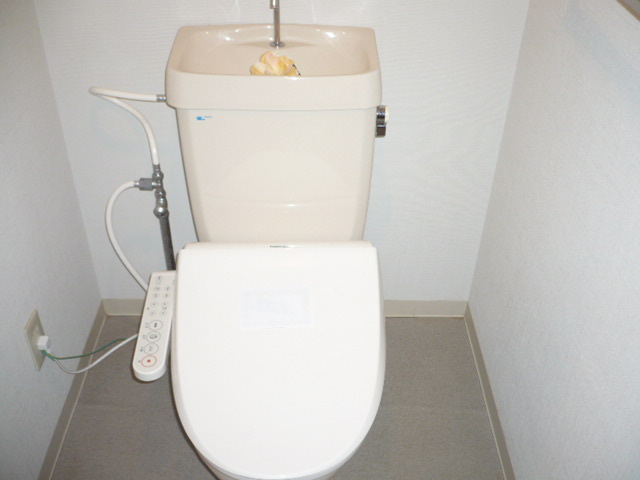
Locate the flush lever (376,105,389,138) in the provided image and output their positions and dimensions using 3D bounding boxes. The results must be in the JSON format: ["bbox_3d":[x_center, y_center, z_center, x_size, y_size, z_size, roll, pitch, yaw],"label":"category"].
[{"bbox_3d":[0.135,-0.255,1.395,0.027,0.068,0.037,1,37,-1],"label":"flush lever"}]

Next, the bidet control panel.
[{"bbox_3d":[-0.316,0.164,1.262,0.056,0.025,0.251,0,45,-2],"label":"bidet control panel"}]

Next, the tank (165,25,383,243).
[{"bbox_3d":[-0.092,-0.210,1.438,0.410,0.450,0.240,1,37,-1],"label":"tank"}]

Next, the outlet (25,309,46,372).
[{"bbox_3d":[-0.615,0.215,1.412,0.012,0.120,0.070,1,37,-1],"label":"outlet"}]

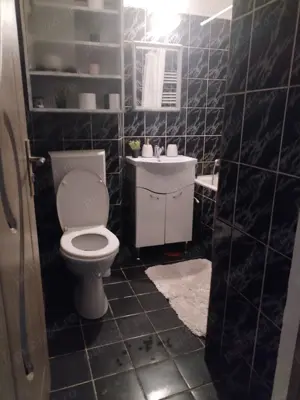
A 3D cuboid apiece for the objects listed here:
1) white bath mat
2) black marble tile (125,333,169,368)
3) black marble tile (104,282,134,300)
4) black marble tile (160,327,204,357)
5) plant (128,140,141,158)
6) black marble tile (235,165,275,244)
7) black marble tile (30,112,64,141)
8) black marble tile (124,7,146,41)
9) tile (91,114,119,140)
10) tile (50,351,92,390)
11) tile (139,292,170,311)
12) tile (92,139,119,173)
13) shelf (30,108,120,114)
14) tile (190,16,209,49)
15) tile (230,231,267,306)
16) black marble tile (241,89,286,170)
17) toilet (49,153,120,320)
[{"bbox_3d":[0.388,0.642,2.166,0.600,0.025,0.850,-5,16,-20],"label":"white bath mat"},{"bbox_3d":[-0.020,0.810,1.627,0.202,0.010,0.199,-5,16,-20],"label":"black marble tile"},{"bbox_3d":[-0.225,0.653,2.155,0.200,0.010,0.200,-5,16,-20],"label":"black marble tile"},{"bbox_3d":[0.171,0.794,1.695,0.202,0.010,0.199,-5,16,-20],"label":"black marble tile"},{"bbox_3d":[-0.134,-0.439,2.565,0.092,0.148,0.088,-5,16,-20],"label":"plant"},{"bbox_3d":[0.366,0.008,1.058,0.010,0.246,0.193,-5,16,-20],"label":"black marble tile"},{"bbox_3d":[-0.687,-0.517,2.016,0.193,0.222,0.010,-5,16,-20],"label":"black marble tile"},{"bbox_3d":[-0.130,-1.433,2.445,0.200,0.252,0.010,-5,16,-20],"label":"black marble tile"},{"bbox_3d":[-0.330,-0.575,2.211,0.200,0.252,0.010,-5,16,-20],"label":"tile"},{"bbox_3d":[-0.396,0.837,1.475,0.200,0.010,0.200,-5,16,-20],"label":"tile"},{"bbox_3d":[0.032,0.691,2.059,0.202,0.010,0.199,-5,16,-20],"label":"tile"},{"bbox_3d":[-0.333,-0.328,2.278,0.200,0.252,0.010,-5,16,-20],"label":"tile"},{"bbox_3d":[-0.510,-0.625,2.120,0.608,0.035,0.200,-5,16,-20],"label":"shelf"},{"bbox_3d":[0.440,-1.481,2.650,0.200,0.252,0.010,-5,16,-20],"label":"tile"},{"bbox_3d":[0.375,0.257,1.162,0.010,0.252,0.200,-5,16,-20],"label":"tile"},{"bbox_3d":[0.369,-0.231,0.992,0.010,0.246,0.193,-5,16,-20],"label":"black marble tile"},{"bbox_3d":[-0.406,0.204,1.946,0.390,0.977,0.665,-5,16,-20],"label":"toilet"}]

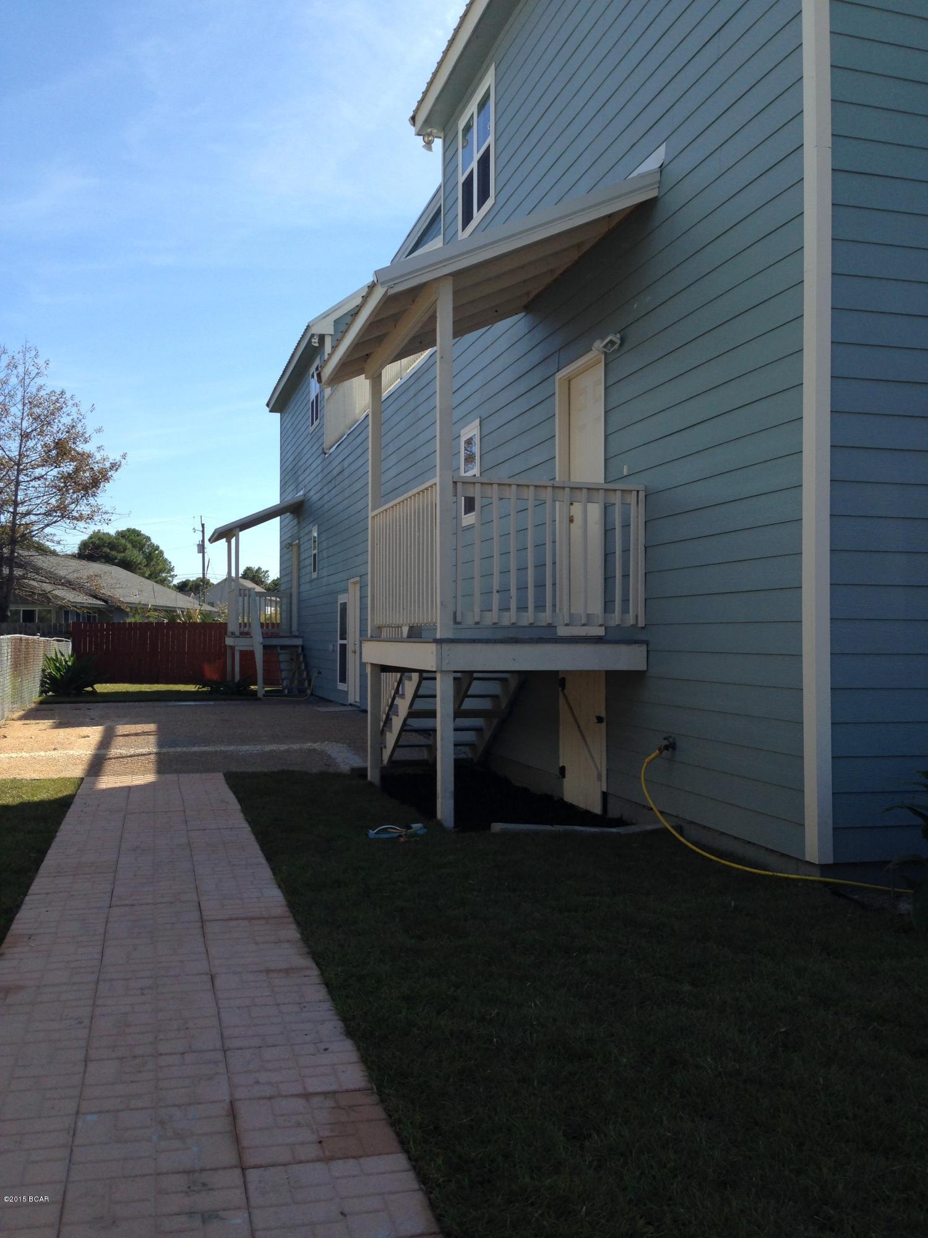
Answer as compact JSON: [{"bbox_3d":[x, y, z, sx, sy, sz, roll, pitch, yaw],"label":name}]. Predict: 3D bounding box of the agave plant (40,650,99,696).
[{"bbox_3d":[-8.793,1.129,26.279,1.350,1.030,1.350,0,-1,-15],"label":"agave plant"}]

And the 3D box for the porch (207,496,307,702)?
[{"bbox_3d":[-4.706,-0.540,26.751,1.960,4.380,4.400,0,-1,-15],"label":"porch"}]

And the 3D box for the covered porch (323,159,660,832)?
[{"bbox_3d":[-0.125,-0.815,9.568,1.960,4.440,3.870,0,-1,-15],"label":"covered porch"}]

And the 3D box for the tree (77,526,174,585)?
[{"bbox_3d":[-19.524,-1.575,68.039,6.000,7.600,6.000,0,-1,-15],"label":"tree"}]

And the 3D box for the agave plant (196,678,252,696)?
[{"bbox_3d":[-5.226,1.392,25.668,1.300,0.480,1.300,0,-1,-15],"label":"agave plant"}]

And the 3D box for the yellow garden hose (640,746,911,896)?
[{"bbox_3d":[1.569,1.077,6.665,0.600,0.550,2.350,0,-1,-15],"label":"yellow garden hose"}]

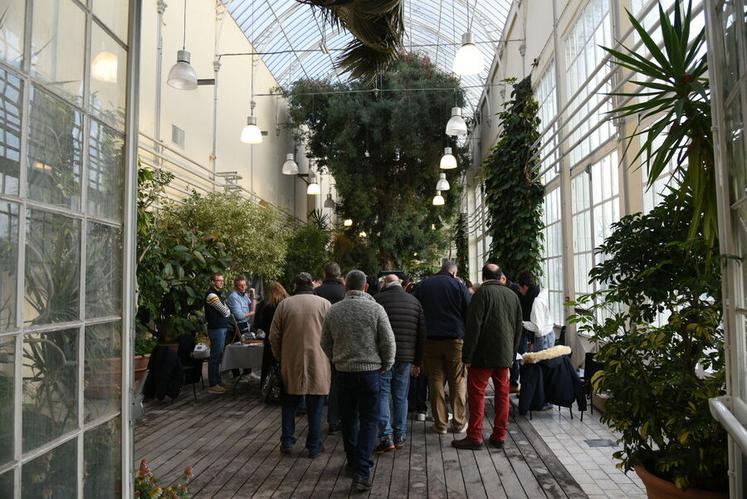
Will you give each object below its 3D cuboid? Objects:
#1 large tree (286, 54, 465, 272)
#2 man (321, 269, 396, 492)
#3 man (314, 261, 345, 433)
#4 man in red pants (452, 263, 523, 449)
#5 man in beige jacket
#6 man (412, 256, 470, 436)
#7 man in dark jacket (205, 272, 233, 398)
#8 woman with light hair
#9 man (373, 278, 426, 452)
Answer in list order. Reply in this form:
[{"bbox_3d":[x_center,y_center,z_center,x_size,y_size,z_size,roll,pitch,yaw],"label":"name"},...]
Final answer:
[{"bbox_3d":[0.127,-2.344,20.883,7.400,10.800,6.600,-1,-4,5],"label":"large tree"},{"bbox_3d":[-0.128,1.026,4.120,0.600,1.700,0.580,-1,-4,3],"label":"man"},{"bbox_3d":[-0.464,1.066,5.495,0.520,1.820,0.420,-1,-4,5],"label":"man"},{"bbox_3d":[1.119,1.039,4.983,0.600,1.780,0.450,-1,-4,5],"label":"man in red pants"},{"bbox_3d":[-0.689,1.073,4.791,0.580,1.710,0.420,0,-4,0],"label":"man in beige jacket"},{"bbox_3d":[0.752,1.045,5.465,0.620,1.840,0.450,-1,-4,12],"label":"man"},{"bbox_3d":[-2.339,1.248,7.513,0.380,1.770,0.470,-2,-4,21],"label":"man in dark jacket"},{"bbox_3d":[-1.400,1.281,7.008,0.500,1.620,0.420,0,-4,-11],"label":"woman with light hair"},{"bbox_3d":[0.229,1.087,4.940,0.580,1.690,0.450,0,-4,-7],"label":"man"}]

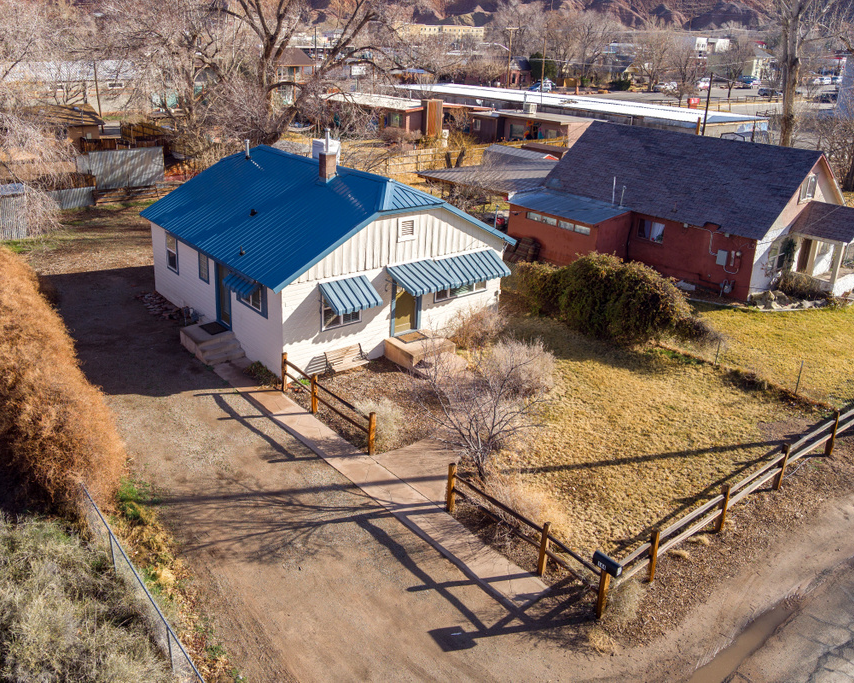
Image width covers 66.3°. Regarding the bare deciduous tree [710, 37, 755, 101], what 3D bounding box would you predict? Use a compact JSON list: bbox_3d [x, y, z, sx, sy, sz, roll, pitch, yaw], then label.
[{"bbox_3d":[59.568,-52.001,124.805,8.600,11.052,8.400,3,23,0],"label":"bare deciduous tree"}]

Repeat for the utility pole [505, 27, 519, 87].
[{"bbox_3d":[15.447,-52.305,120.919,2.400,10.478,0.350,3,23,0],"label":"utility pole"}]

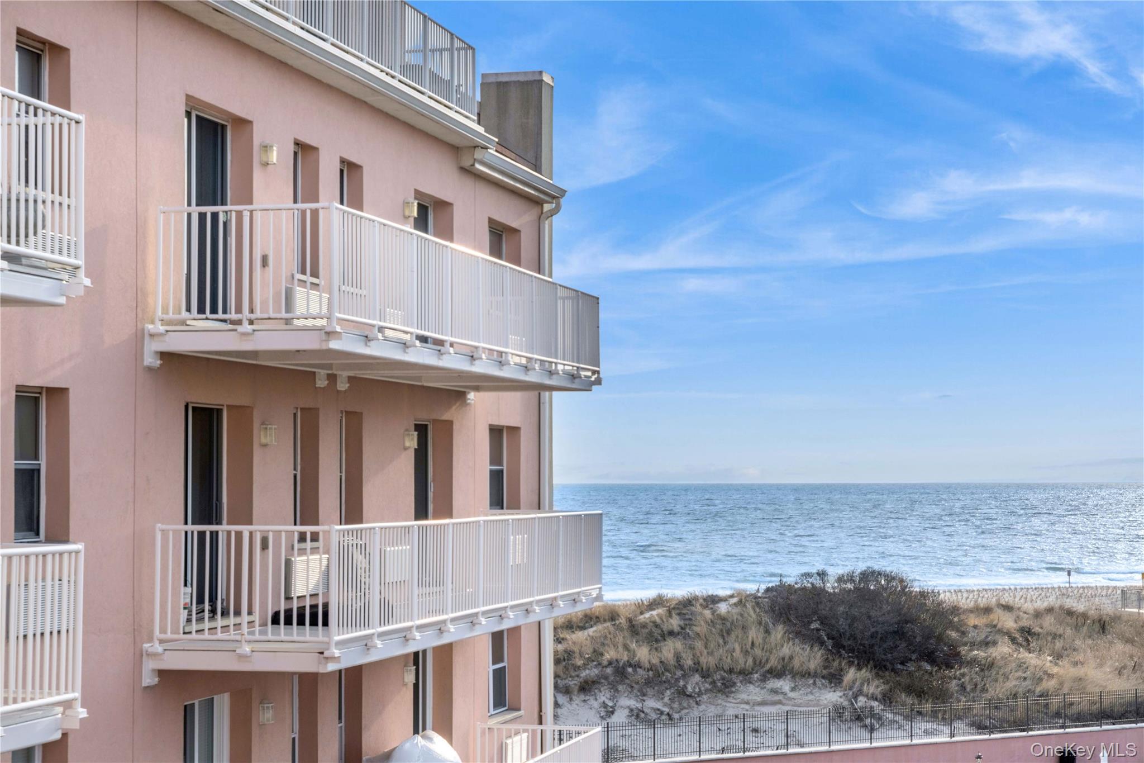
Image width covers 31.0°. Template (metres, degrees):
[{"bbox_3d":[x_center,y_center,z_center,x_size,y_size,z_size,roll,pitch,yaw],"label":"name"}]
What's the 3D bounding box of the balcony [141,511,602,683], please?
[{"bbox_3d":[-1.642,2.135,22.199,1.770,1.370,9.460,-1,-3,15],"label":"balcony"}]

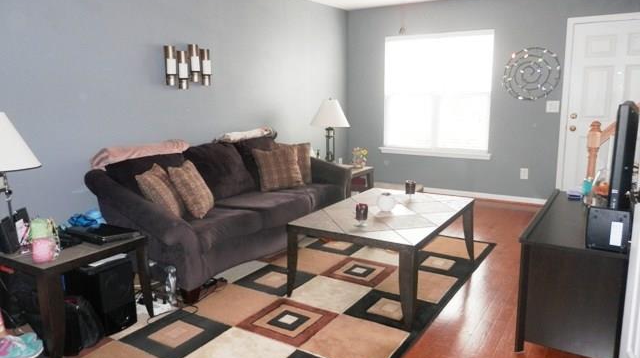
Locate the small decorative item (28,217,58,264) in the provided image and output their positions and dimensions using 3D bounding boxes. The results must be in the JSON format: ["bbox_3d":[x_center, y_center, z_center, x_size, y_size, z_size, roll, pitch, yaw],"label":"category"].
[{"bbox_3d":[-1.470,0.320,2.433,0.140,0.225,0.140,6,13,32],"label":"small decorative item"}]

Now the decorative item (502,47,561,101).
[{"bbox_3d":[2.394,-1.185,5.245,0.601,0.593,0.040,6,12,32],"label":"decorative item"}]

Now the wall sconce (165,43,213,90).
[{"bbox_3d":[-1.139,-0.984,4.051,0.093,0.391,0.499,6,12,32],"label":"wall sconce"}]

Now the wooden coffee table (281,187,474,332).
[{"bbox_3d":[0.509,0.469,3.377,0.895,0.485,1.323,6,12,32],"label":"wooden coffee table"}]

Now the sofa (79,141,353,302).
[{"bbox_3d":[-0.687,0.172,3.875,0.944,0.924,2.268,6,12,32],"label":"sofa"}]

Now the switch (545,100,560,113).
[{"bbox_3d":[2.618,-0.809,5.190,0.125,0.122,0.013,6,12,32],"label":"switch"}]

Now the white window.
[{"bbox_3d":[1.450,-1.053,5.892,1.430,1.530,0.086,6,12,32],"label":"white window"}]

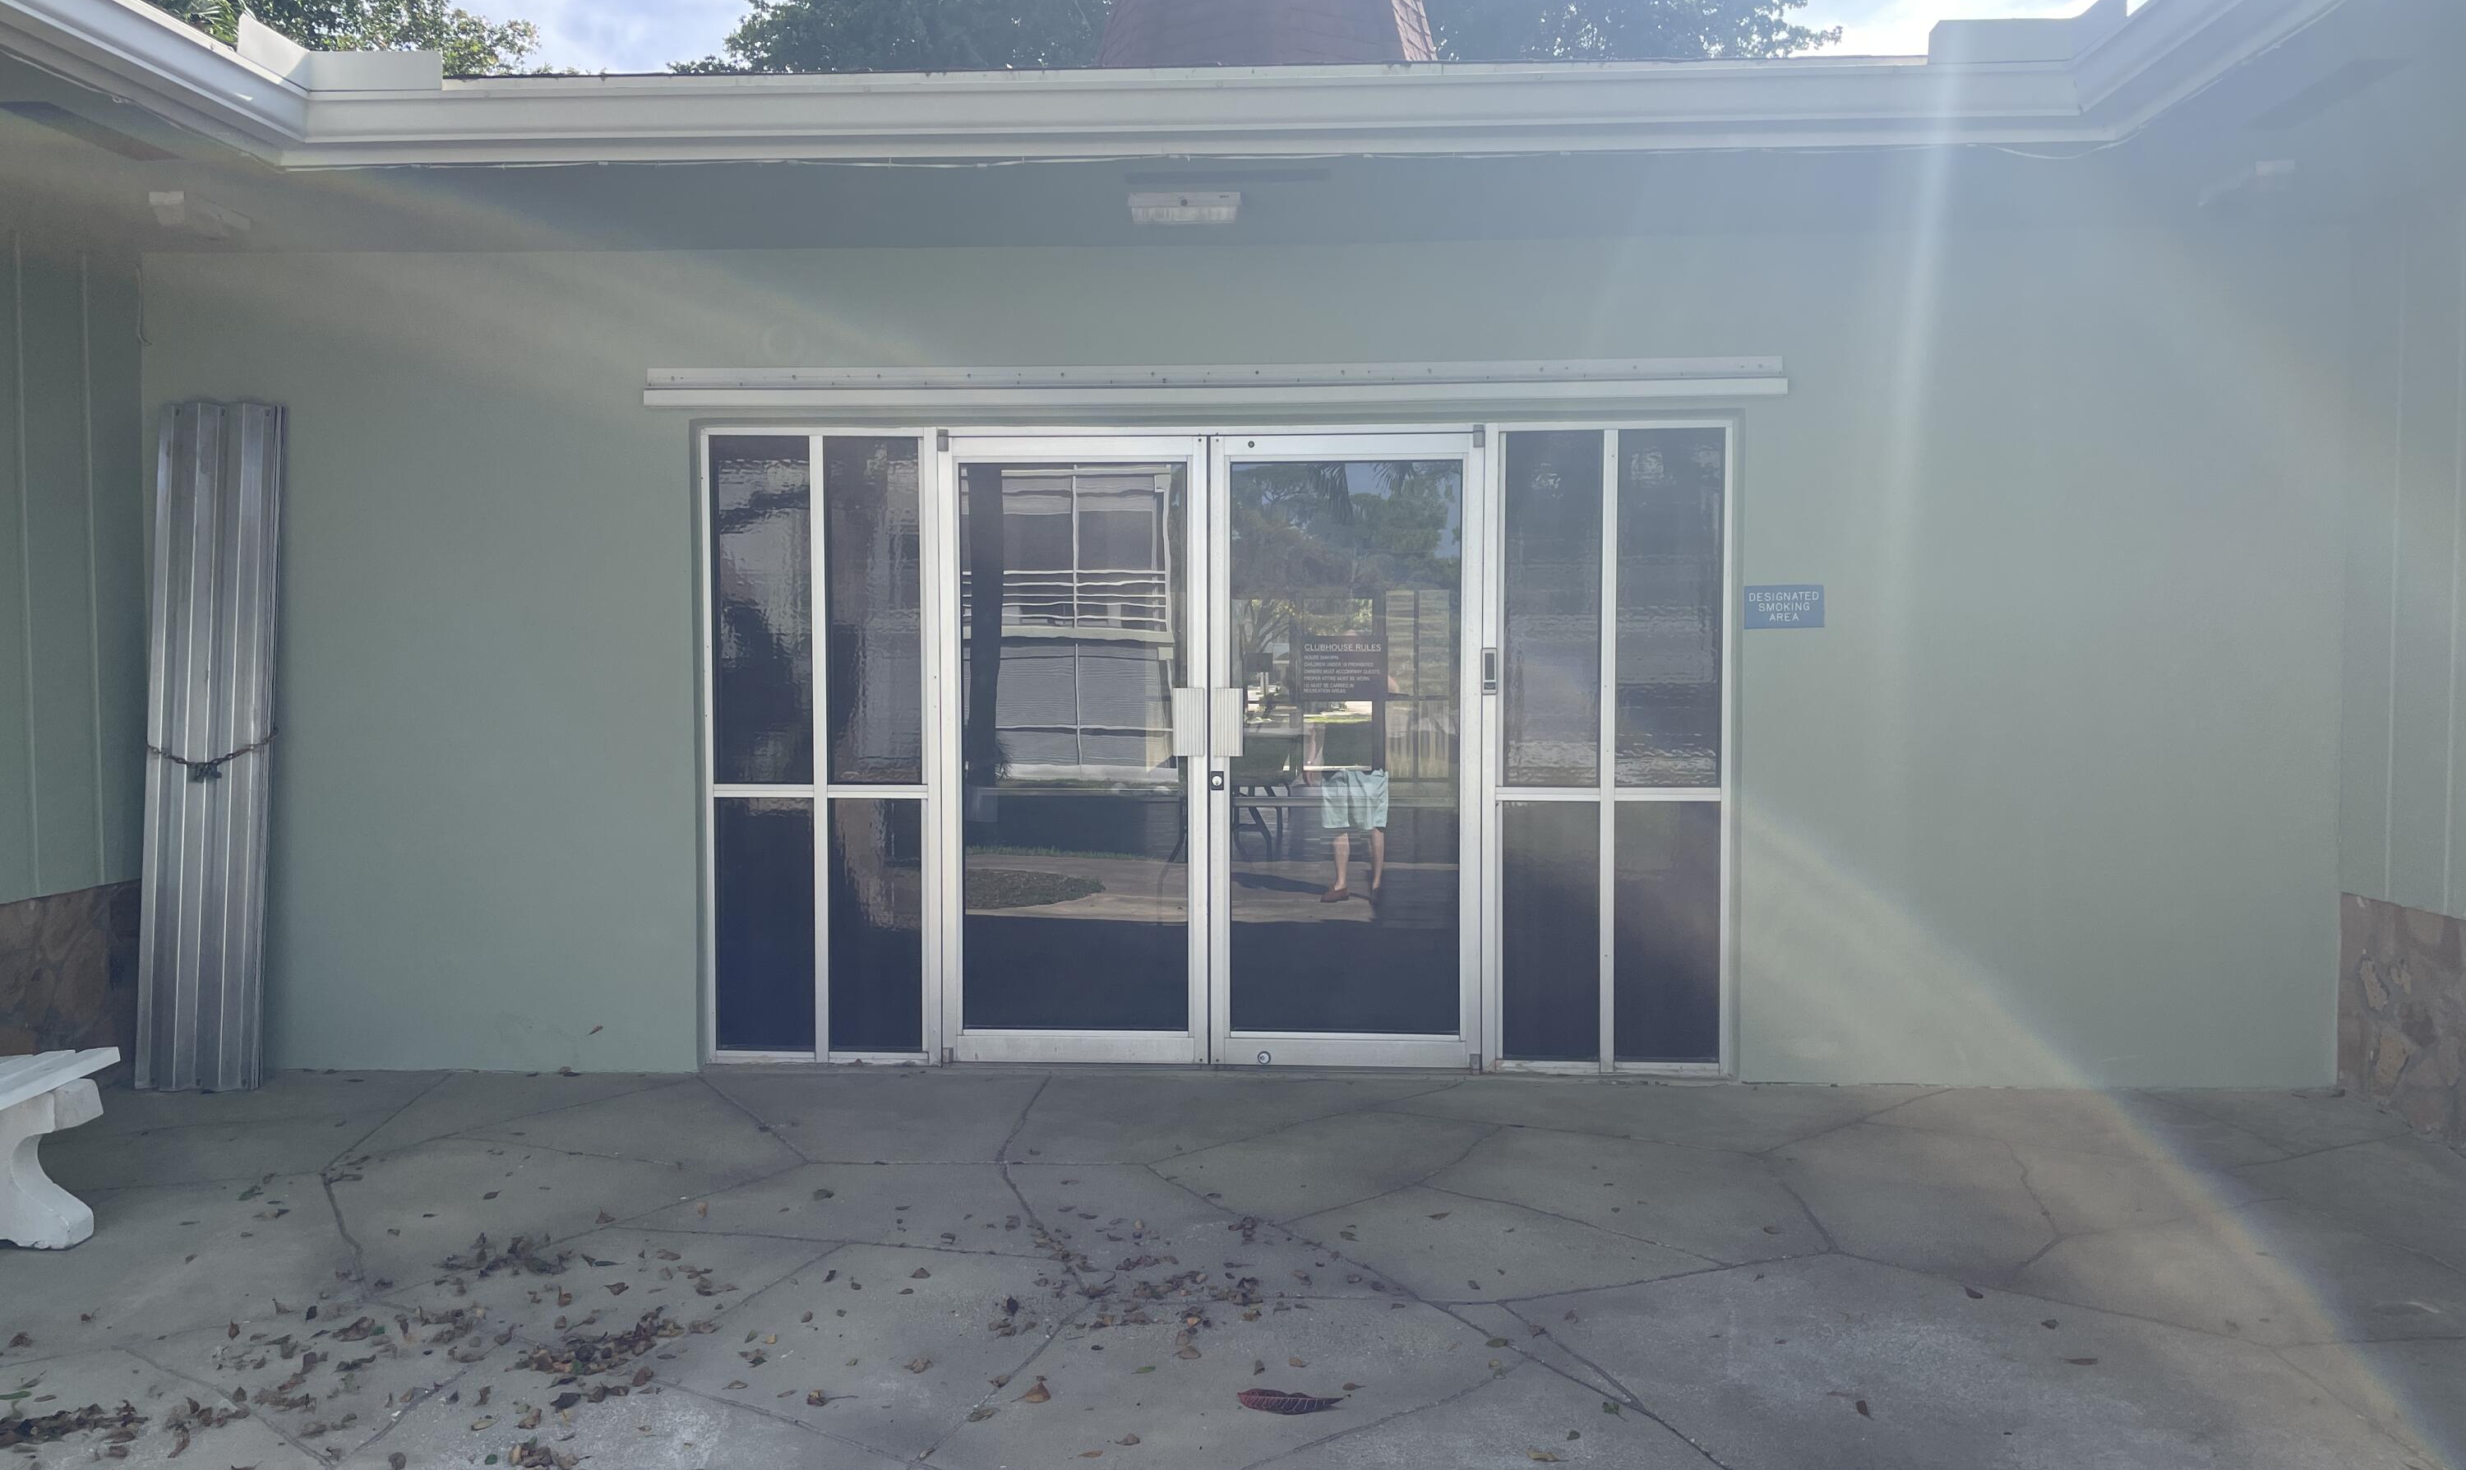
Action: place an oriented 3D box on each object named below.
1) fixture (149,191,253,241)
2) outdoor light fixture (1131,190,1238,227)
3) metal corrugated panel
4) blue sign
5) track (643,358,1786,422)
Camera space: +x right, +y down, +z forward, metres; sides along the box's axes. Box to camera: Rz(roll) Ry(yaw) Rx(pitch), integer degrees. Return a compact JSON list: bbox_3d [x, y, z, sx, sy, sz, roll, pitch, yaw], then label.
[{"bbox_3d":[-3.091,-1.538,5.561,0.105,0.095,0.335,0,2,3],"label":"fixture"},{"bbox_3d":[-0.138,-1.540,5.470,0.328,0.095,0.110,0,2,3],"label":"outdoor light fixture"},{"bbox_3d":[-3.391,0.028,6.149,0.385,2.270,0.075,1,-2,3],"label":"metal corrugated panel"},{"bbox_3d":[1.790,-0.414,6.004,0.253,0.137,0.012,0,2,3],"label":"blue sign"},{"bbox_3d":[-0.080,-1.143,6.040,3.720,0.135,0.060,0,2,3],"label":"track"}]

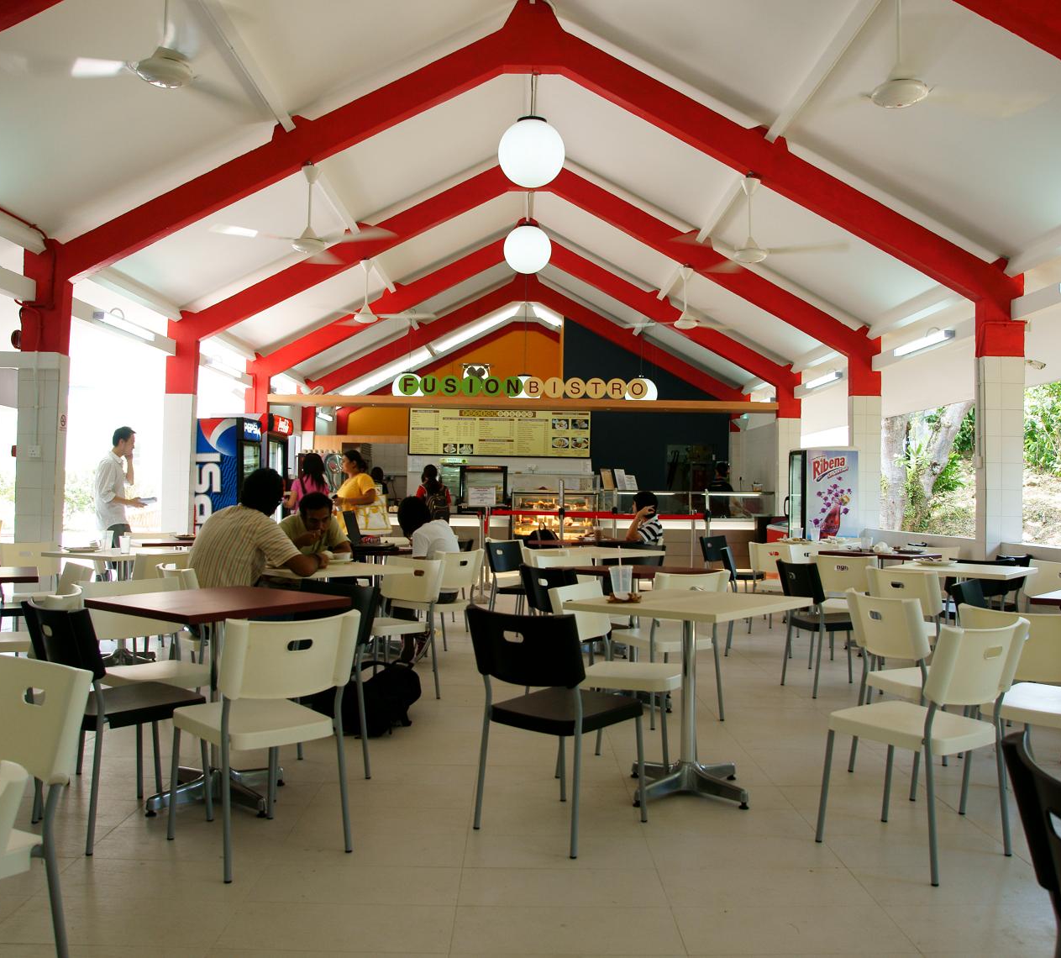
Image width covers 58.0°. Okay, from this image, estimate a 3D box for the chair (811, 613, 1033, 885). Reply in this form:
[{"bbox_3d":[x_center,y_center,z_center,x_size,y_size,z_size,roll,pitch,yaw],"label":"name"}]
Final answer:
[{"bbox_3d":[1.274,0.841,3.178,0.460,0.780,0.510,1,-1,-34],"label":"chair"}]

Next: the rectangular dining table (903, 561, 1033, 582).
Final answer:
[{"bbox_3d":[2.588,0.918,5.776,0.700,0.750,0.700,2,-1,-41],"label":"rectangular dining table"}]

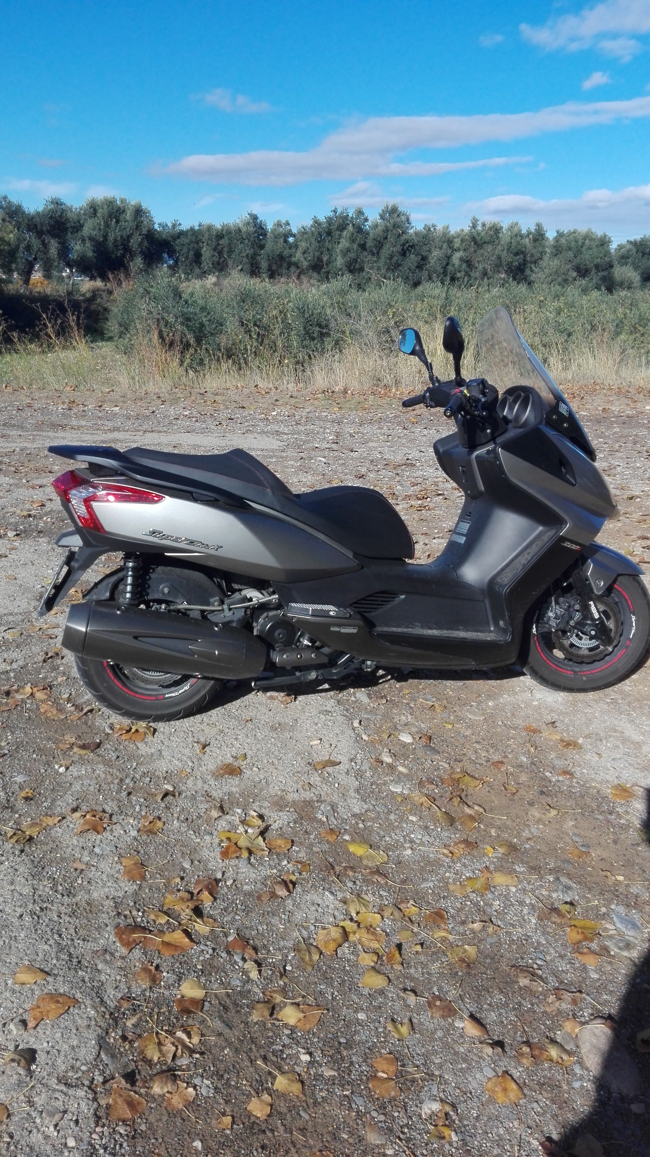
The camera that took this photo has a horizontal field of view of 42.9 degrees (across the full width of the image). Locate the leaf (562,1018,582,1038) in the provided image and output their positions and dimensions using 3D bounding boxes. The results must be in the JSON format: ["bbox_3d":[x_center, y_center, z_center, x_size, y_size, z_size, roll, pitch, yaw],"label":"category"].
[{"bbox_3d":[0.517,0.934,1.731,0.031,0.012,0.042,18,27,40],"label":"leaf"}]

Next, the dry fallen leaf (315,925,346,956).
[{"bbox_3d":[0.017,0.839,1.919,0.069,0.013,0.084,-5,20,-14],"label":"dry fallen leaf"}]

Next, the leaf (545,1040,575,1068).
[{"bbox_3d":[0.456,0.932,1.626,0.031,0.022,0.059,-18,27,-40],"label":"leaf"}]

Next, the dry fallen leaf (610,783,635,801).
[{"bbox_3d":[0.889,0.641,2.474,0.075,0.015,0.064,-15,24,-36],"label":"dry fallen leaf"}]

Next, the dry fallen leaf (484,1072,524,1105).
[{"bbox_3d":[0.334,0.961,1.555,0.058,0.015,0.061,-13,24,-33],"label":"dry fallen leaf"}]

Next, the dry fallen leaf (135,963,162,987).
[{"bbox_3d":[-0.383,0.867,1.807,0.058,0.015,0.049,10,22,25],"label":"dry fallen leaf"}]

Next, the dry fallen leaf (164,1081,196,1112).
[{"bbox_3d":[-0.277,0.988,1.578,0.052,0.018,0.050,8,22,21],"label":"dry fallen leaf"}]

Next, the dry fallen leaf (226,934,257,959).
[{"bbox_3d":[-0.191,0.859,1.923,0.075,0.020,0.034,13,24,32],"label":"dry fallen leaf"}]

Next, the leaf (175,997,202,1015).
[{"bbox_3d":[-0.286,0.898,1.753,0.054,0.012,0.063,-11,22,-29],"label":"leaf"}]

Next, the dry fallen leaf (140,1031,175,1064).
[{"bbox_3d":[-0.329,0.921,1.623,0.041,0.022,0.074,-17,26,-38],"label":"dry fallen leaf"}]

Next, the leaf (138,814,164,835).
[{"bbox_3d":[-0.475,0.677,2.281,0.060,0.022,0.068,-2,21,-6],"label":"leaf"}]

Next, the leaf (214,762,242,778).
[{"bbox_3d":[-0.305,0.604,2.611,0.083,0.020,0.058,-1,20,-3],"label":"leaf"}]

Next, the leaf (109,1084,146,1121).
[{"bbox_3d":[-0.369,0.973,1.538,0.069,0.015,0.070,1,20,2],"label":"leaf"}]

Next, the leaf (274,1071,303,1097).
[{"bbox_3d":[-0.061,0.961,1.578,0.060,0.010,0.045,8,21,20],"label":"leaf"}]

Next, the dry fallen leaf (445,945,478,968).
[{"bbox_3d":[0.313,0.851,1.865,0.075,0.010,0.057,0,20,-1],"label":"dry fallen leaf"}]

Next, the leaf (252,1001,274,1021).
[{"bbox_3d":[-0.131,0.892,1.705,0.036,0.020,0.035,2,20,5],"label":"leaf"}]

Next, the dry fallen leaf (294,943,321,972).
[{"bbox_3d":[-0.030,0.840,1.847,0.043,0.018,0.068,-10,23,-25],"label":"dry fallen leaf"}]

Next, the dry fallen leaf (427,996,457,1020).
[{"bbox_3d":[0.244,0.897,1.735,0.057,0.011,0.052,-2,20,-7],"label":"dry fallen leaf"}]

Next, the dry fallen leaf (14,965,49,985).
[{"bbox_3d":[-0.642,0.867,1.809,0.075,0.013,0.044,0,20,0],"label":"dry fallen leaf"}]

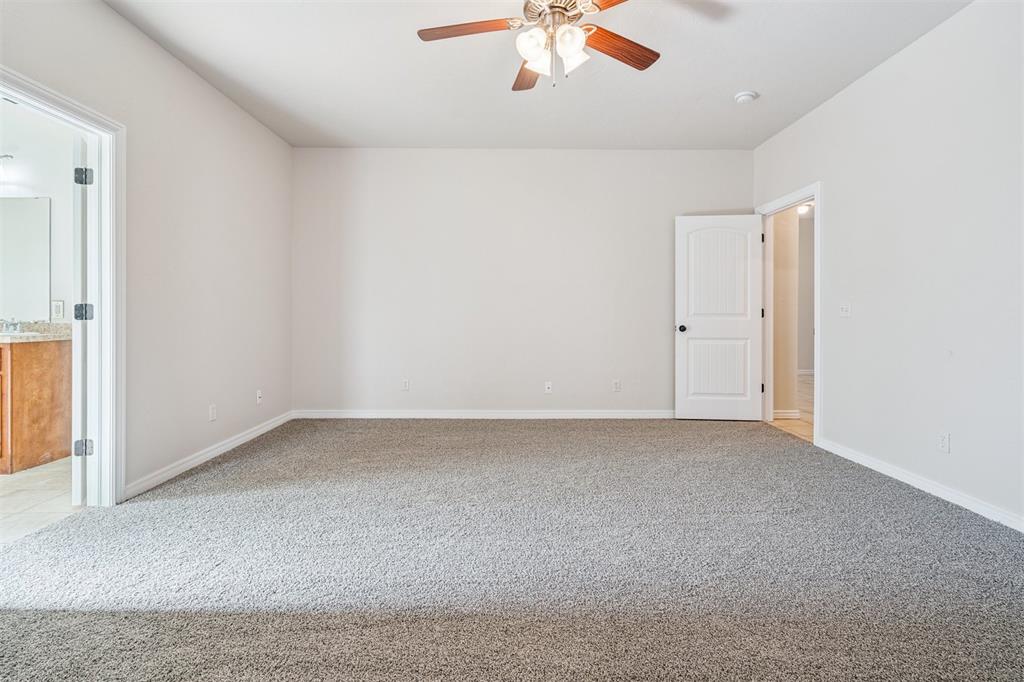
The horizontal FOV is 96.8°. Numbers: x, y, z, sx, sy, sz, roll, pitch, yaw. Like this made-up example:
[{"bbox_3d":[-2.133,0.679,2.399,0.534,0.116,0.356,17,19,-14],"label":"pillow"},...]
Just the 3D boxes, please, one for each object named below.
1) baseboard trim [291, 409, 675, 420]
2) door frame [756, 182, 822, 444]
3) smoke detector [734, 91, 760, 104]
[{"bbox_3d":[-0.060,0.752,4.670,4.400,0.108,0.018,0,1,-1],"label":"baseboard trim"},{"bbox_3d":[2.555,-0.235,4.170,0.140,2.155,0.970,0,1,-1],"label":"door frame"},{"bbox_3d":[1.844,-1.907,3.570,0.165,0.050,0.165,0,1,-1],"label":"smoke detector"}]

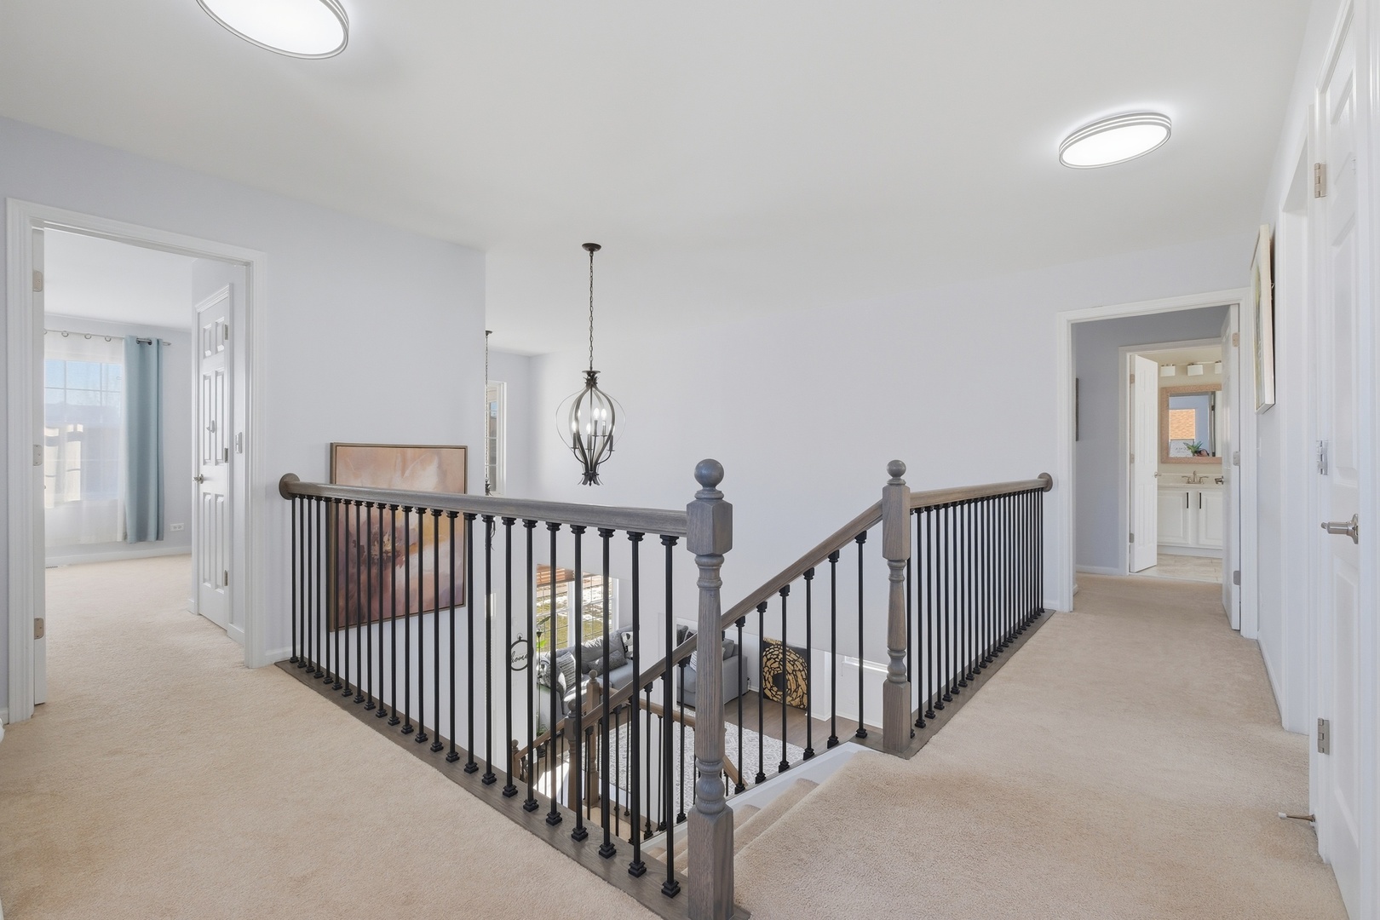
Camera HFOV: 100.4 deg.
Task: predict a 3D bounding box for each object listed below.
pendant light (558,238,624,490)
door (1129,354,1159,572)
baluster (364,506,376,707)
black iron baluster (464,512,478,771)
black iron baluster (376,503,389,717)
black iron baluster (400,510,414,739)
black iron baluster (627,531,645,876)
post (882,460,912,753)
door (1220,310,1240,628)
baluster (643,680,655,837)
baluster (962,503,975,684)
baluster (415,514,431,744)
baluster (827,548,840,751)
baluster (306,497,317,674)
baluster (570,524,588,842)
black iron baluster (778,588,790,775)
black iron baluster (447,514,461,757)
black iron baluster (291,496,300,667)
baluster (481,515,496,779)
[{"bbox_3d":[-0.634,-0.609,3.696,0.430,1.551,0.430,0,0,0],"label":"pendant light"},{"bbox_3d":[4.434,0.034,5.604,0.711,2.032,0.038,0,0,-38],"label":"door"},{"bbox_3d":[-1.369,0.618,2.458,0.033,0.870,0.033,0,0,39],"label":"baluster"},{"bbox_3d":[-0.732,0.608,1.924,0.031,0.861,0.031,0,0,38],"label":"black iron baluster"},{"bbox_3d":[-1.270,0.616,2.368,0.032,0.869,0.032,0,0,38],"label":"black iron baluster"},{"bbox_3d":[-1.075,0.606,2.193,0.031,0.861,0.031,0,0,38],"label":"black iron baluster"},{"bbox_3d":[-0.129,0.610,1.454,0.031,0.861,0.031,0,0,38],"label":"black iron baluster"},{"bbox_3d":[0.757,0.522,2.098,0.072,1.046,0.072,0,0,42],"label":"post"},{"bbox_3d":[3.640,0.035,3.875,0.040,2.030,0.790,0,0,40],"label":"door"},{"bbox_3d":[-0.205,1.493,2.875,0.033,0.780,0.033,0,0,39],"label":"baluster"},{"bbox_3d":[1.334,0.618,2.734,0.031,0.861,0.031,0,0,42],"label":"baluster"},{"bbox_3d":[-1.010,0.620,2.172,0.033,0.870,0.033,0,0,39],"label":"baluster"},{"bbox_3d":[0.566,0.738,2.260,0.033,0.780,0.033,0,0,39],"label":"baluster"},{"bbox_3d":[-1.882,0.616,2.852,0.032,0.869,0.032,0,0,38],"label":"baluster"},{"bbox_3d":[-0.312,0.620,1.615,0.033,0.870,0.033,0,0,39],"label":"baluster"},{"bbox_3d":[0.389,0.905,2.387,0.031,0.775,0.031,0,0,38],"label":"black iron baluster"},{"bbox_3d":[-0.834,0.620,2.031,0.033,0.870,0.033,0,0,39],"label":"black iron baluster"},{"bbox_3d":[-2.016,0.603,2.934,0.031,0.861,0.031,0,0,38],"label":"black iron baluster"},{"bbox_3d":[-0.657,0.616,1.884,0.032,0.869,0.032,0,0,38],"label":"baluster"}]

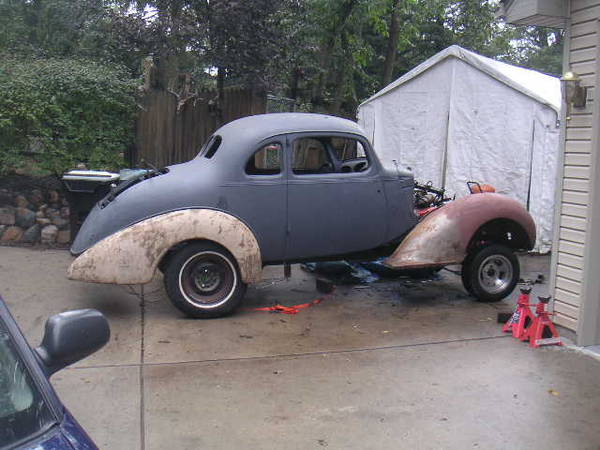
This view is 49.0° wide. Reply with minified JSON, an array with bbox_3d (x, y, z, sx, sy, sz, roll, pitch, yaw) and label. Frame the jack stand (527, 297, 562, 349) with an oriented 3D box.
[{"bbox_3d":[1.936,0.740,5.203,0.235,0.375,0.230,-1,6,-10],"label":"jack stand"}]

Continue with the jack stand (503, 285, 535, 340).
[{"bbox_3d":[1.829,0.718,5.403,0.235,0.375,0.230,-1,6,-8],"label":"jack stand"}]

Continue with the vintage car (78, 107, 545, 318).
[{"bbox_3d":[0.020,-0.202,6.882,4.508,1.870,1.780,-1,6,-14],"label":"vintage car"}]

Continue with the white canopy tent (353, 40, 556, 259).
[{"bbox_3d":[3.985,-1.487,12.638,3.200,2.967,6.100,7,9,34],"label":"white canopy tent"}]

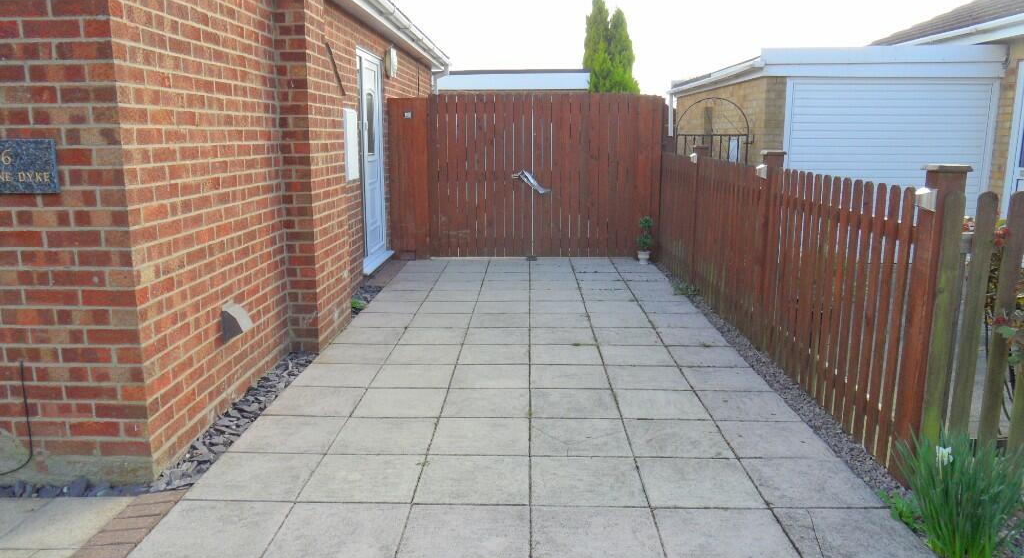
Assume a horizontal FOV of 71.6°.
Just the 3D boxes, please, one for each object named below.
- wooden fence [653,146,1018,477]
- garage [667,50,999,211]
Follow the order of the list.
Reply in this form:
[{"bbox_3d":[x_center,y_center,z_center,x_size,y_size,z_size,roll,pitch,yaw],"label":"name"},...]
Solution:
[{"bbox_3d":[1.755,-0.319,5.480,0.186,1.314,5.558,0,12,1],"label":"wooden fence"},{"bbox_3d":[3.963,-1.807,10.144,2.546,2.329,5.092,0,12,1],"label":"garage"}]

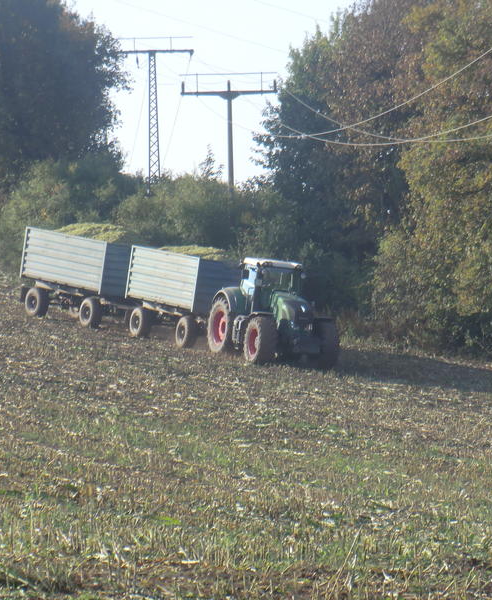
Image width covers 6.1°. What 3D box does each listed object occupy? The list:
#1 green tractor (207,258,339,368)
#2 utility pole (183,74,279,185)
[{"bbox_3d":[1.051,0.432,150.002,2.700,3.220,5.200,5,4,-24],"label":"green tractor"},{"bbox_3d":[-0.530,-3.950,174.000,3.650,9.200,0.350,-1,0,-3],"label":"utility pole"}]

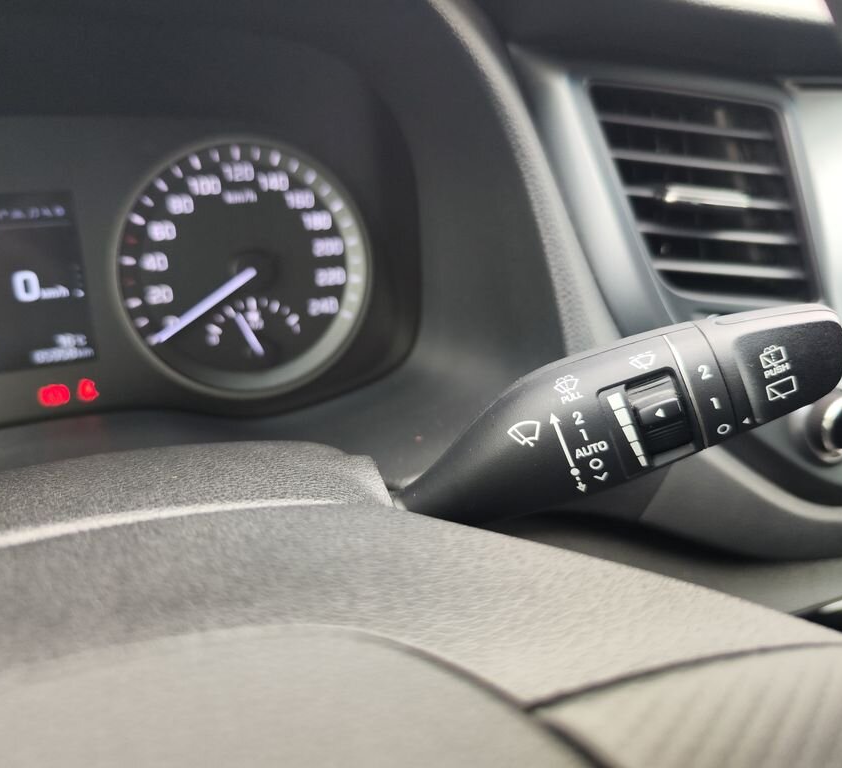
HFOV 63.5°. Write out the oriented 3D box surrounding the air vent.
[{"bbox_3d":[0.113,-0.075,0.279,0.082,0.087,0.028,-7,-1,-12],"label":"air vent"}]

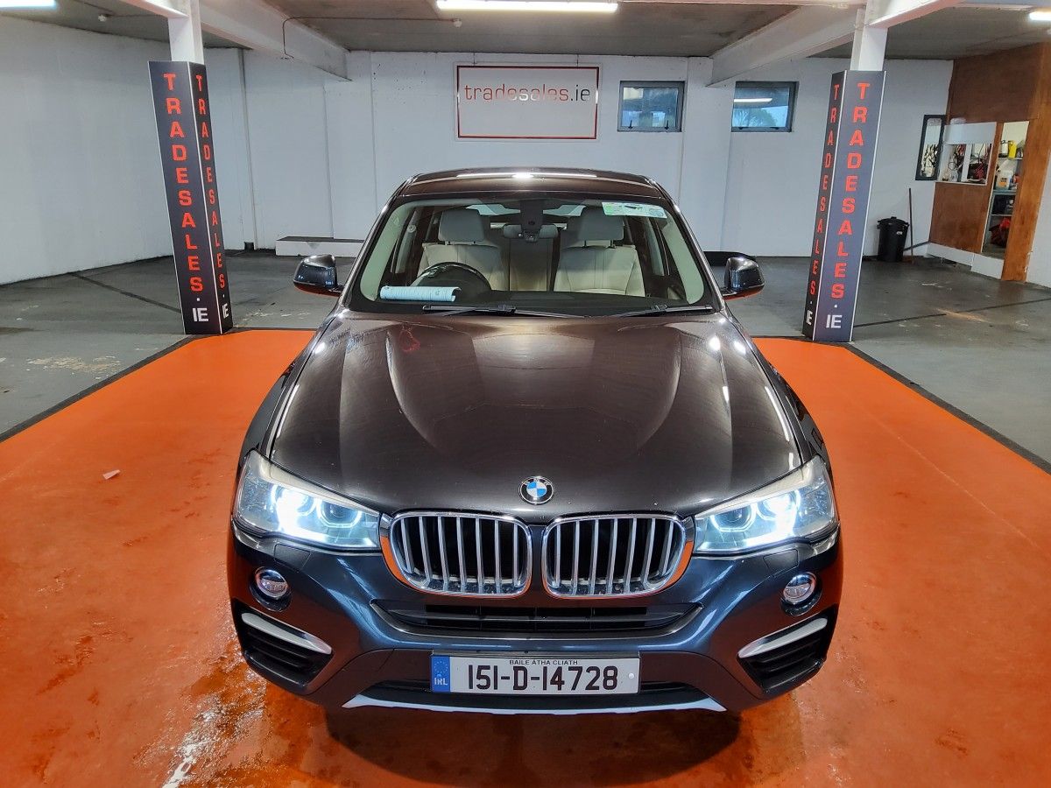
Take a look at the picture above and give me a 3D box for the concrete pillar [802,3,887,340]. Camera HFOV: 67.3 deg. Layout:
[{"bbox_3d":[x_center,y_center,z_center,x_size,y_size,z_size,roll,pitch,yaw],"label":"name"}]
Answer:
[{"bbox_3d":[2.905,-1.888,7.163,0.335,2.817,0.300,1,18,0],"label":"concrete pillar"}]

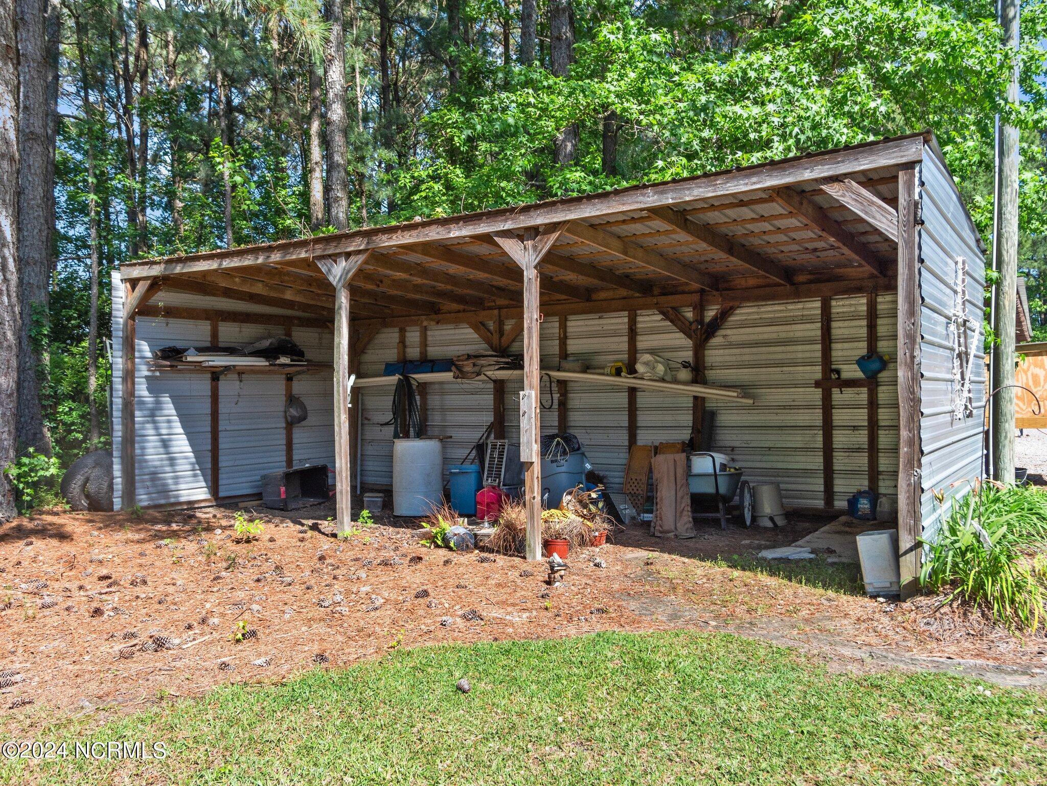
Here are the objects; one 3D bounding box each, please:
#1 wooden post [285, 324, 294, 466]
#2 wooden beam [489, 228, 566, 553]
[{"bbox_3d":[-3.243,0.229,11.785,0.045,2.320,0.090,-1,0,33],"label":"wooden post"},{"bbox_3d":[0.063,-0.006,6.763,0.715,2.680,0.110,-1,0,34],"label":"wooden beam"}]

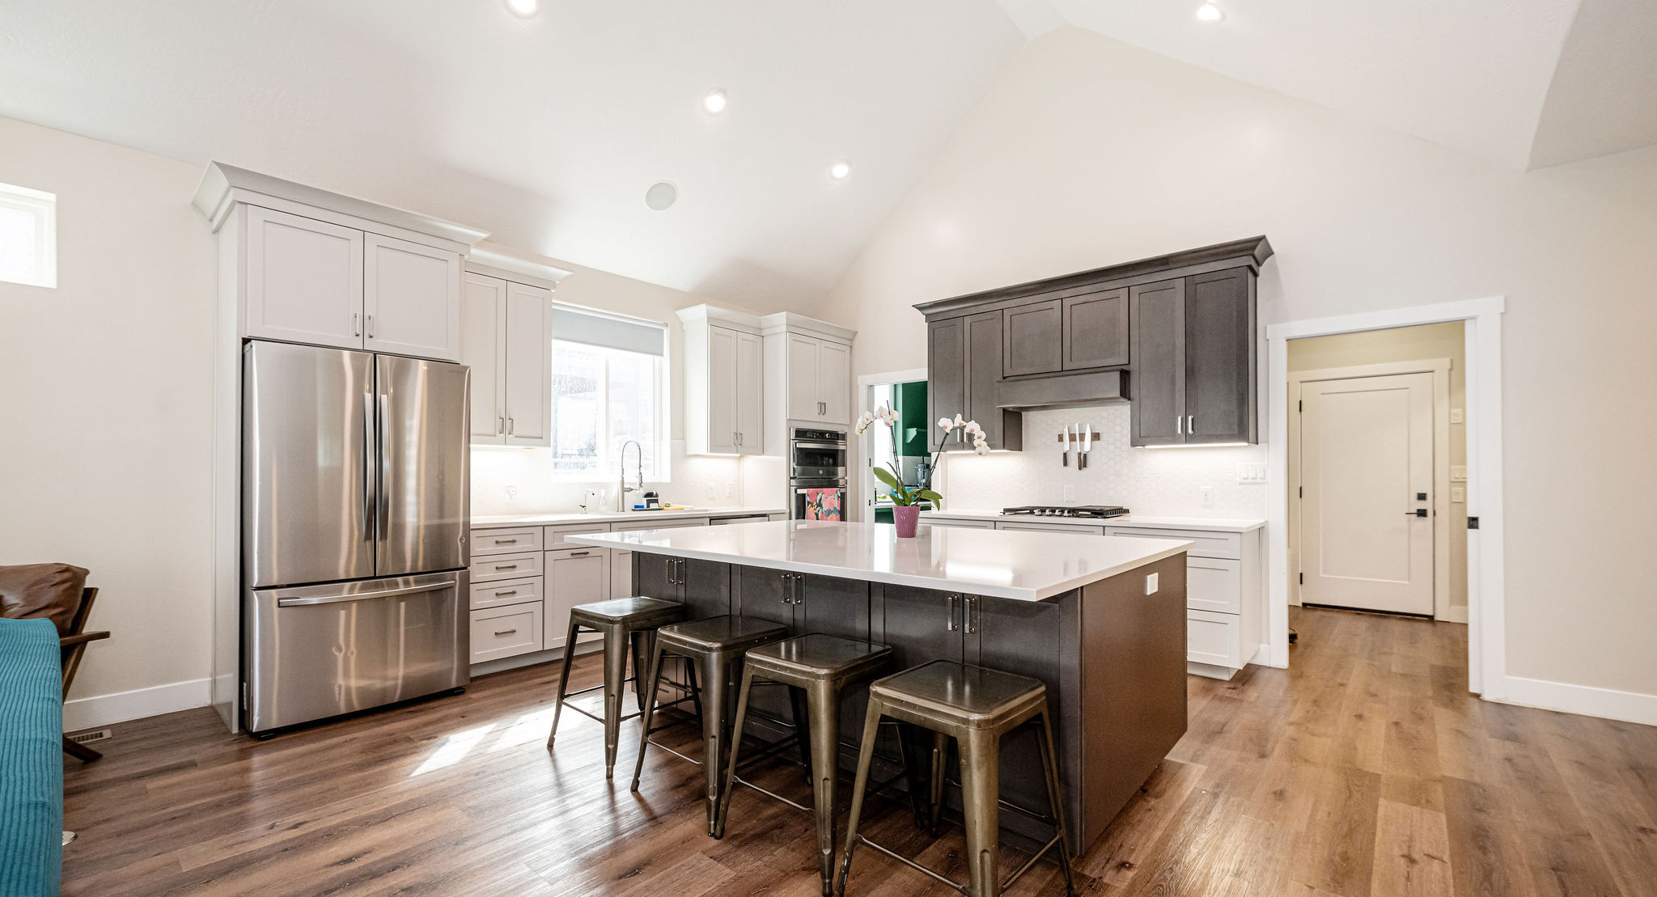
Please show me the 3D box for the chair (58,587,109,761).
[{"bbox_3d":[-3.471,0.927,2.468,0.660,0.780,0.750,0,-2,9],"label":"chair"}]

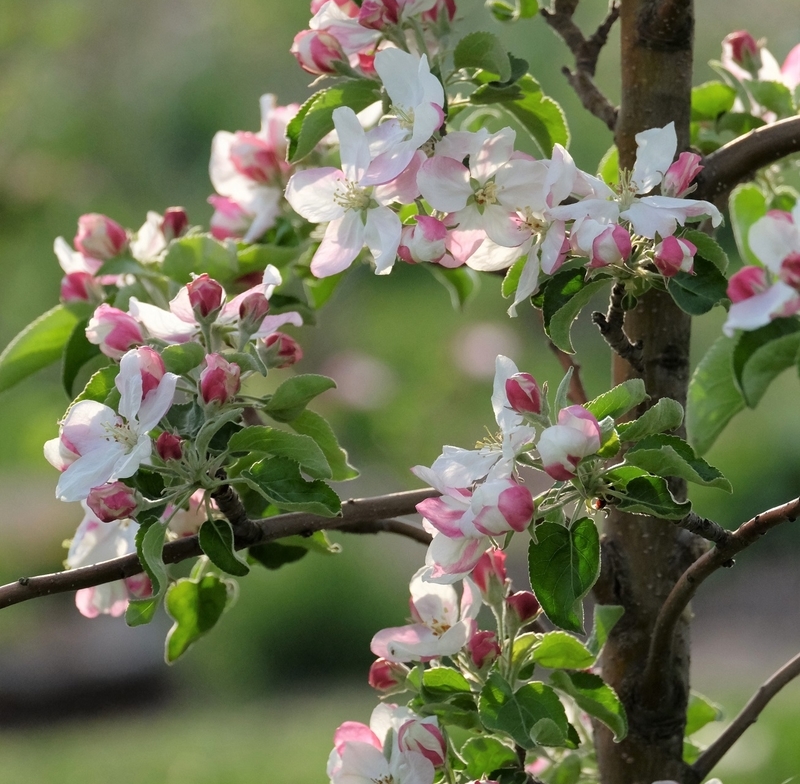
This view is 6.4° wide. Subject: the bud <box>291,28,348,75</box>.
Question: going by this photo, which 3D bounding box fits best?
[{"bbox_3d":[-0.027,-0.111,2.350,0.018,0.014,0.014,15,0,-12],"label":"bud"}]

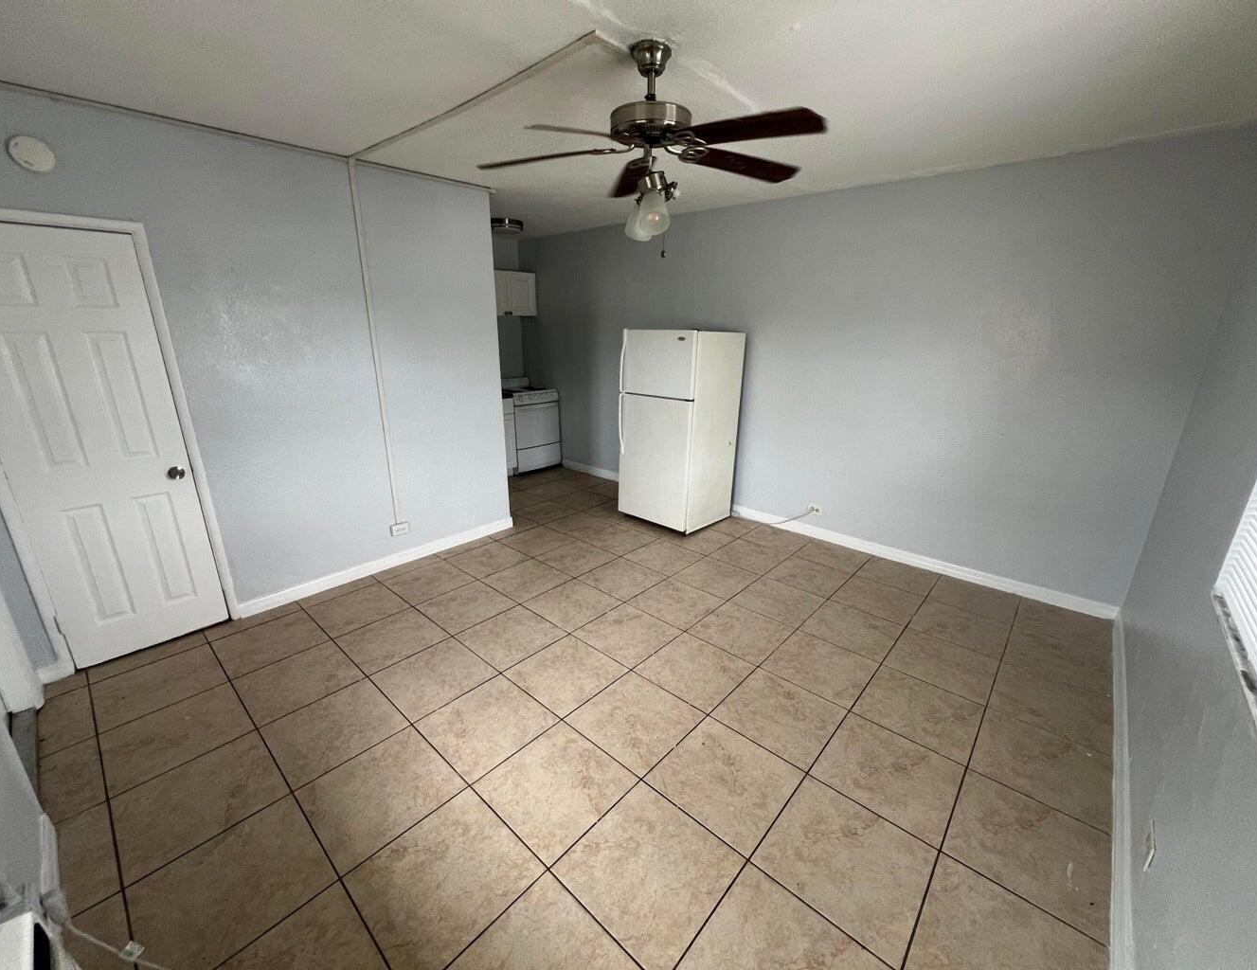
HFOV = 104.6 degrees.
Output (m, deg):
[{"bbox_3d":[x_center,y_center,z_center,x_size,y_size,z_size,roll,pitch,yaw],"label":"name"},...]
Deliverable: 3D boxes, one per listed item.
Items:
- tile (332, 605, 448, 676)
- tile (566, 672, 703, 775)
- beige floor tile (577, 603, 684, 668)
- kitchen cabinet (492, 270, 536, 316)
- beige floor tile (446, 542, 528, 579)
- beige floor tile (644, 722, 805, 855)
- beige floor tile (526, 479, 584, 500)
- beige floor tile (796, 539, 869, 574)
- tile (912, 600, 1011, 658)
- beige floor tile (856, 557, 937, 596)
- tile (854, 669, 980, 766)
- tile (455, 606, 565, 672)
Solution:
[{"bbox_3d":[-1.298,0.852,2.687,0.446,0.015,0.446,15,22,39],"label":"tile"},{"bbox_3d":[0.033,1.031,2.146,0.450,0.012,0.450,15,22,40],"label":"tile"},{"bbox_3d":[-0.001,0.824,2.695,0.440,0.010,0.440,15,22,39],"label":"beige floor tile"},{"bbox_3d":[-1.475,-2.235,5.665,0.320,0.470,0.760,15,23,39],"label":"kitchen cabinet"},{"bbox_3d":[-1.046,0.567,3.636,0.446,0.015,0.446,15,22,39],"label":"beige floor tile"},{"bbox_3d":[0.372,1.121,1.859,0.450,0.012,0.450,15,22,40],"label":"beige floor tile"},{"bbox_3d":[-0.828,0.056,5.286,0.450,0.015,0.450,15,23,39],"label":"beige floor tile"},{"bbox_3d":[1.598,0.552,3.792,0.450,0.015,0.420,15,23,39],"label":"beige floor tile"},{"bbox_3d":[1.911,0.815,2.805,0.440,0.010,0.440,15,22,39],"label":"tile"},{"bbox_3d":[1.916,0.657,3.489,0.446,0.015,0.378,15,22,39],"label":"beige floor tile"},{"bbox_3d":[1.320,1.020,2.207,0.452,0.010,0.452,15,22,40],"label":"tile"},{"bbox_3d":[-0.649,0.848,2.724,0.452,0.010,0.452,15,22,40],"label":"tile"}]

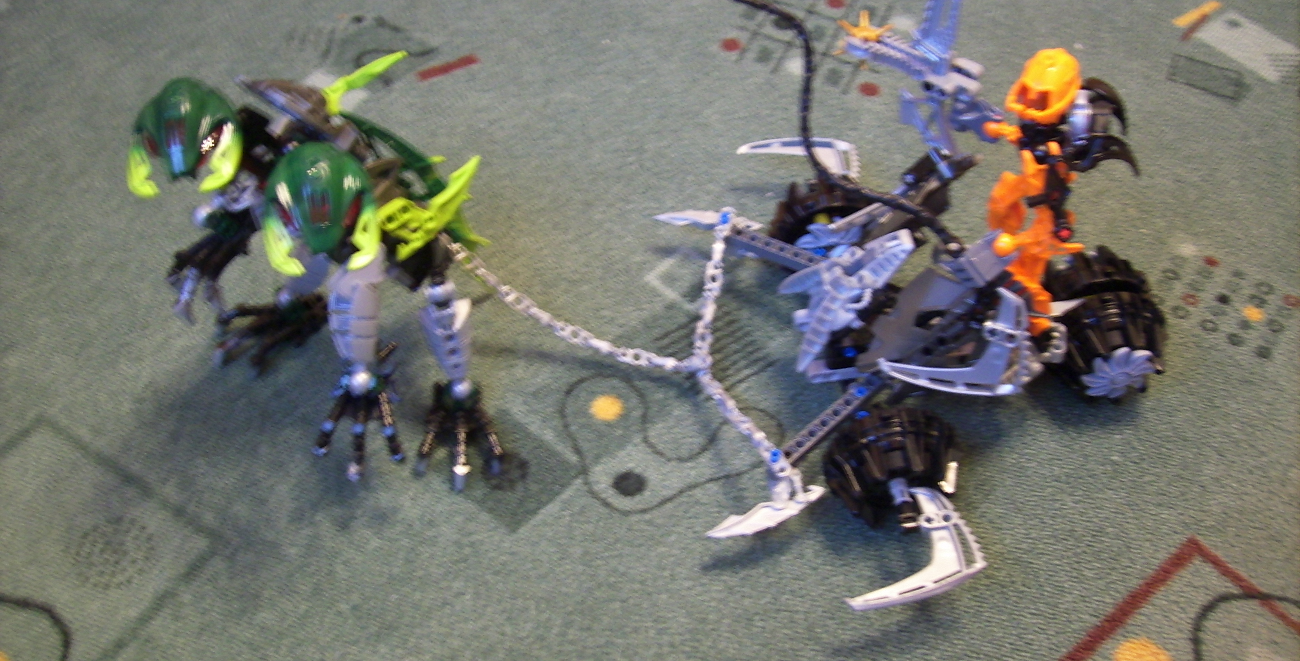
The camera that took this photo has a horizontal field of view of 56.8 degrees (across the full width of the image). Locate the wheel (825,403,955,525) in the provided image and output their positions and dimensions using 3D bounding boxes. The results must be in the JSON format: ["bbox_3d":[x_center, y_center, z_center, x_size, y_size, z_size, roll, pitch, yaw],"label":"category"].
[{"bbox_3d":[0.107,0.062,0.530,0.057,0.057,0.029,-4,51,-6],"label":"wheel"}]

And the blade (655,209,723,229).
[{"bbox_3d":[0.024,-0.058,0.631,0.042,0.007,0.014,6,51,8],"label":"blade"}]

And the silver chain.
[{"bbox_3d":[-0.015,-0.009,0.539,0.146,0.113,0.156,-4,51,-6],"label":"silver chain"}]

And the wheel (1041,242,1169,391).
[{"bbox_3d":[0.218,-0.004,0.589,0.058,0.058,0.066,-4,51,-6],"label":"wheel"}]

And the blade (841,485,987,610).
[{"bbox_3d":[0.109,0.090,0.502,0.064,0.009,0.046,-4,66,-6],"label":"blade"}]

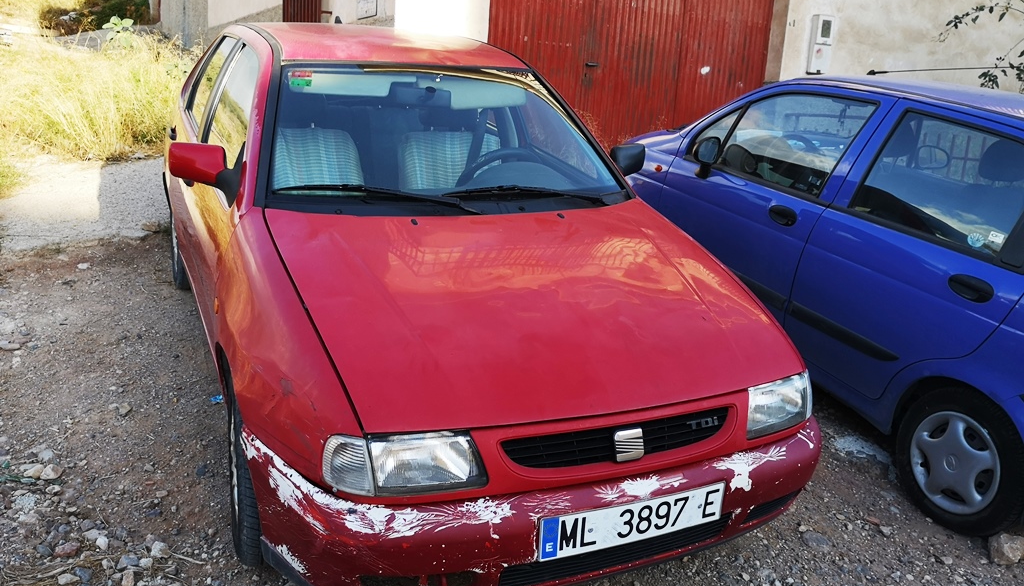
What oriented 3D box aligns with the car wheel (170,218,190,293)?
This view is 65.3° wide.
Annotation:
[{"bbox_3d":[-1.745,-0.300,4.369,0.180,0.575,0.575,-4,20,-25],"label":"car wheel"}]

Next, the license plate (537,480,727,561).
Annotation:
[{"bbox_3d":[0.299,0.540,1.905,0.520,0.110,0.015,-4,17,-25],"label":"license plate"}]

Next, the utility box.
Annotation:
[{"bbox_3d":[2.900,-2.324,7.507,0.190,0.520,0.085,-1,11,-22],"label":"utility box"}]

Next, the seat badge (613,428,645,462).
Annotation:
[{"bbox_3d":[0.277,0.361,1.903,0.079,0.081,0.018,-4,6,-25],"label":"seat badge"}]

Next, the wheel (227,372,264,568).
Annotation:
[{"bbox_3d":[-0.696,0.477,2.304,0.180,0.575,0.575,-4,20,-25],"label":"wheel"}]

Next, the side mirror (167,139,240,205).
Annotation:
[{"bbox_3d":[-0.976,-0.397,2.568,0.220,0.170,0.130,-4,20,-25],"label":"side mirror"}]

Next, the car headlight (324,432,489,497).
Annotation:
[{"bbox_3d":[-0.238,0.351,1.738,0.350,0.135,0.155,-1,13,-13],"label":"car headlight"}]

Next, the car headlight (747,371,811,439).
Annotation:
[{"bbox_3d":[0.727,0.281,2.195,0.350,0.135,0.155,-8,16,-38],"label":"car headlight"}]

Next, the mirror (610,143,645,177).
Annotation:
[{"bbox_3d":[0.463,-0.516,3.244,0.220,0.170,0.130,-4,20,-25],"label":"mirror"}]

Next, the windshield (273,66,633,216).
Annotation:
[{"bbox_3d":[-0.236,-0.572,2.845,1.360,0.120,0.790,-4,54,-25],"label":"windshield"}]

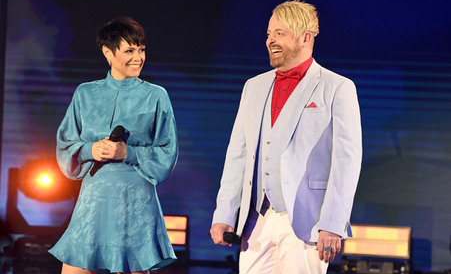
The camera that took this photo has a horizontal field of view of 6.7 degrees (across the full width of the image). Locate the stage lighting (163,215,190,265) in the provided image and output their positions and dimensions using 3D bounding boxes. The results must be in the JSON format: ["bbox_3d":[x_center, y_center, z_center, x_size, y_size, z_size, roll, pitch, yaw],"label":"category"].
[{"bbox_3d":[-0.429,0.632,23.800,0.420,0.310,0.240,3,3,0],"label":"stage lighting"}]

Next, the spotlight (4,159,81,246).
[{"bbox_3d":[-1.113,0.422,23.900,0.475,0.580,0.380,3,3,0],"label":"spotlight"}]

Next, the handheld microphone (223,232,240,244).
[{"bbox_3d":[0.008,0.396,15.200,0.050,0.050,0.250,6,1,-18],"label":"handheld microphone"}]

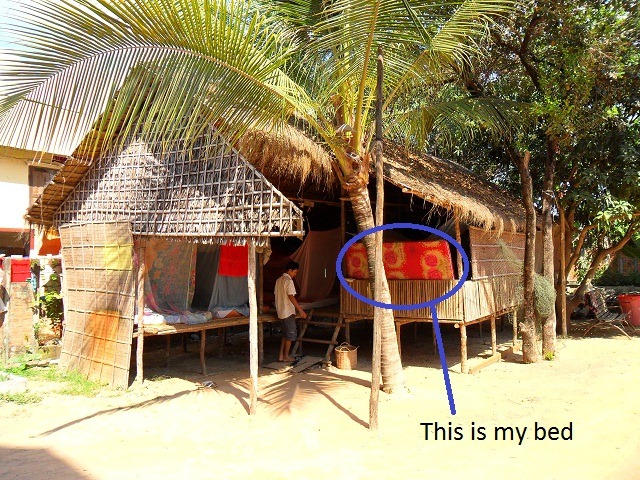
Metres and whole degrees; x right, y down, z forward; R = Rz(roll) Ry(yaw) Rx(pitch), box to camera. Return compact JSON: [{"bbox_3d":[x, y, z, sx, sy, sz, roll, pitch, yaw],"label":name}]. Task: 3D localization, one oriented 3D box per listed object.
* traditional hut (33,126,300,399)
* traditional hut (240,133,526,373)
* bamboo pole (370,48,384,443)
[{"bbox_3d":[-1.500,0.060,6.550,3.800,3.350,2.900,-1,-2,22],"label":"traditional hut"},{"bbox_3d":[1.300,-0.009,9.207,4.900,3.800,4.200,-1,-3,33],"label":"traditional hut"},{"bbox_3d":[0.522,-0.040,4.565,0.110,3.500,0.100,1,-2,0],"label":"bamboo pole"}]

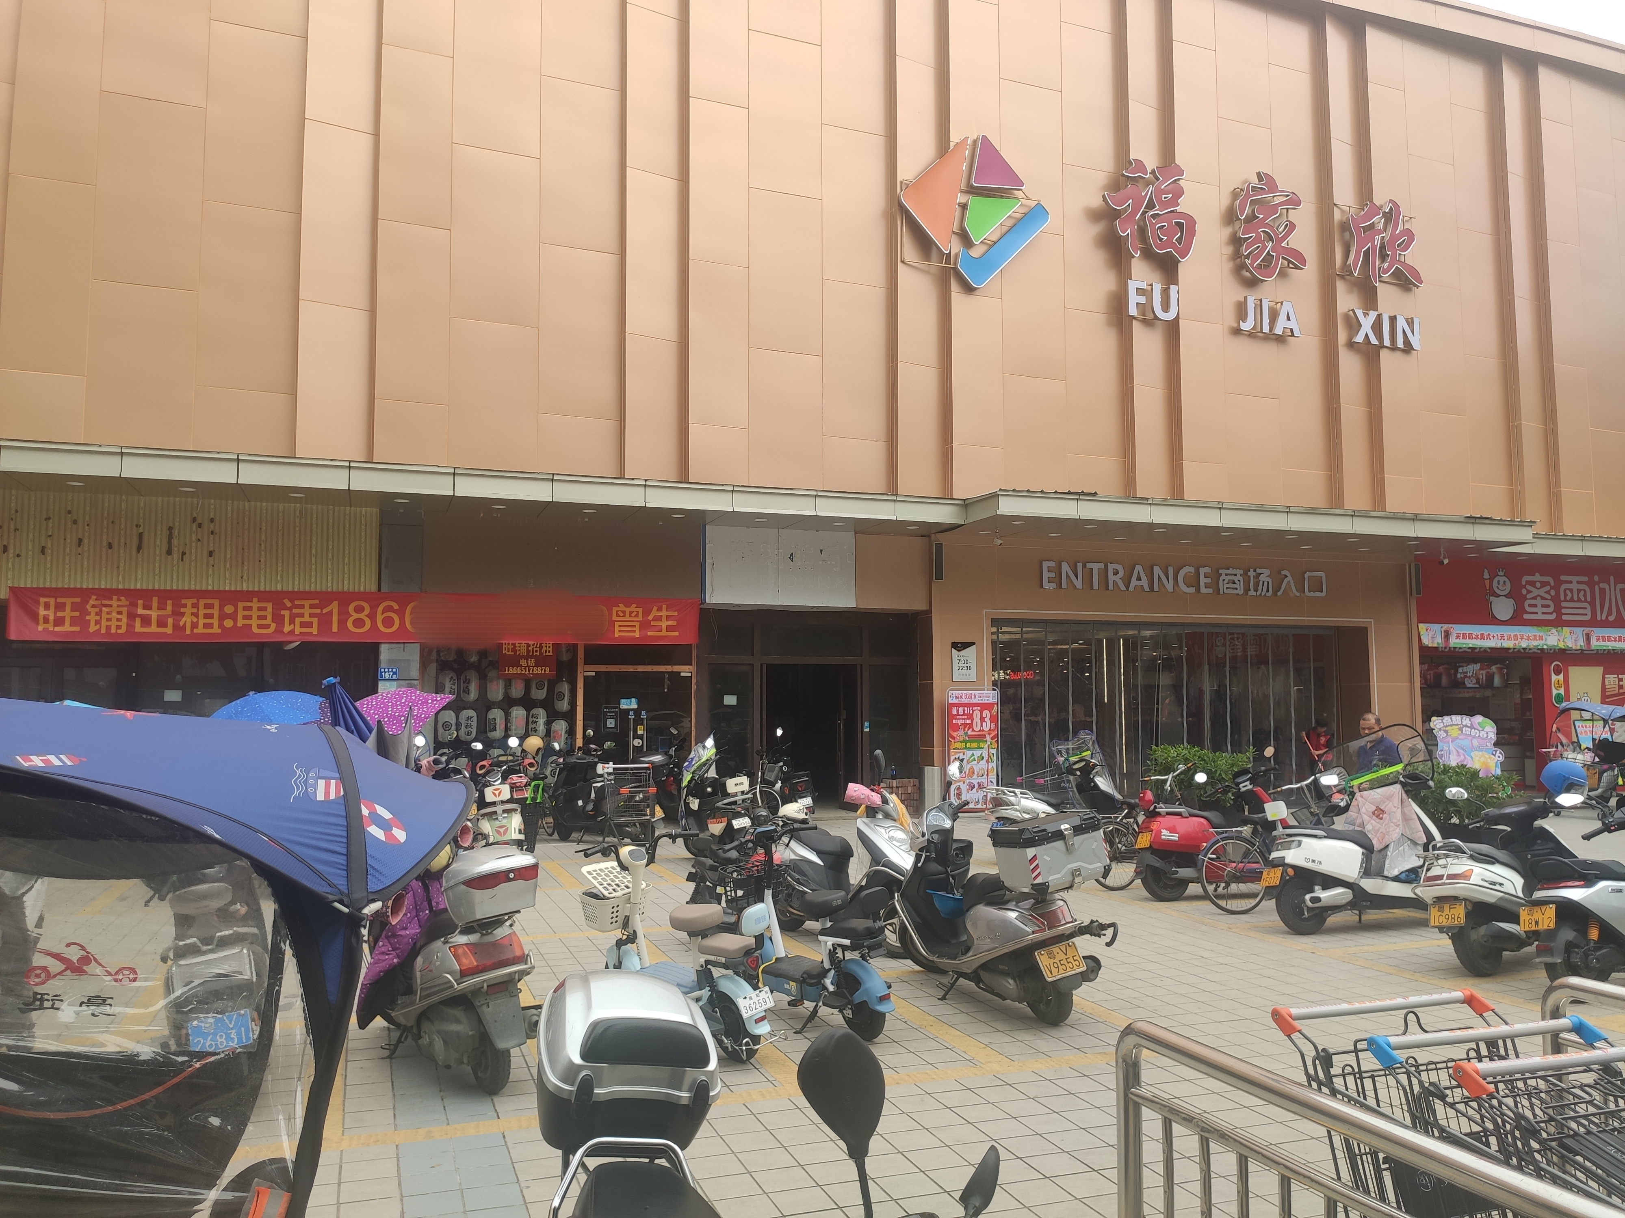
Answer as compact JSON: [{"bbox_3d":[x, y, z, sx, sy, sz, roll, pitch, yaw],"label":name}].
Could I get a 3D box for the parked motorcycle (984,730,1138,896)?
[{"bbox_3d":[2.450,1.890,11.750,1.800,1.350,0.720,1,-5,-21],"label":"parked motorcycle"}]

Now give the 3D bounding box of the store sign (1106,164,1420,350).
[{"bbox_3d":[7.801,-6.050,20.962,6.683,2.824,0.300,1,-5,-20],"label":"store sign"}]

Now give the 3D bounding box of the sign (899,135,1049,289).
[{"bbox_3d":[2.503,-6.146,19.041,2.595,2.482,0.300,1,-5,-20],"label":"sign"}]

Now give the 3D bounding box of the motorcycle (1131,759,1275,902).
[{"bbox_3d":[3.589,1.883,10.513,1.780,1.170,0.700,1,-5,-19],"label":"motorcycle"}]

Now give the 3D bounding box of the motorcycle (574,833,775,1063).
[{"bbox_3d":[-0.638,1.634,6.123,0.660,1.030,1.500,3,-5,-33],"label":"motorcycle"}]

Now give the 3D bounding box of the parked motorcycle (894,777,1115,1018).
[{"bbox_3d":[0.962,1.580,6.936,0.750,1.250,1.850,2,-5,-22],"label":"parked motorcycle"}]

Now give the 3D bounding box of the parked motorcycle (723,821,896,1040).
[{"bbox_3d":[-0.024,1.649,6.473,0.640,1.050,1.480,3,-5,-35],"label":"parked motorcycle"}]

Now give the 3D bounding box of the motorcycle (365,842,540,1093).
[{"bbox_3d":[-1.701,1.555,5.830,0.720,1.150,1.820,2,-5,-25],"label":"motorcycle"}]

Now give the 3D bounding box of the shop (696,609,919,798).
[{"bbox_3d":[-0.192,1.580,18.480,3.445,3.000,1.000,1,-5,-20],"label":"shop"}]

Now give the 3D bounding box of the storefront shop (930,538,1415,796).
[{"bbox_3d":[6.047,1.100,20.468,9.421,4.220,1.000,1,-5,-20],"label":"storefront shop"}]

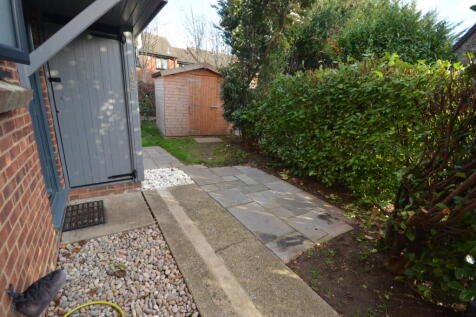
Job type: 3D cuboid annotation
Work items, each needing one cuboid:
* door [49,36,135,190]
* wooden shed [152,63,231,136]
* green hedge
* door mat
[{"bbox_3d":[-1.912,-0.593,2.650,0.770,1.980,0.050,-7,19,-35],"label":"door"},{"bbox_3d":[-1.495,-1.932,6.654,2.200,2.120,1.650,-5,18,-31],"label":"wooden shed"},{"bbox_3d":[1.559,-0.626,3.760,0.900,1.800,3.800,-7,19,-35],"label":"green hedge"},{"bbox_3d":[-1.884,0.684,2.444,0.380,0.020,0.610,-7,19,-35],"label":"door mat"}]

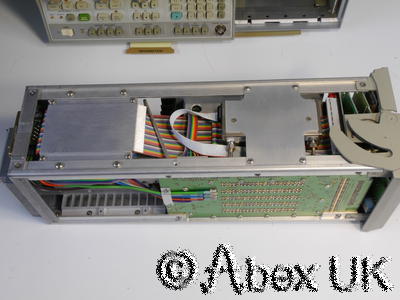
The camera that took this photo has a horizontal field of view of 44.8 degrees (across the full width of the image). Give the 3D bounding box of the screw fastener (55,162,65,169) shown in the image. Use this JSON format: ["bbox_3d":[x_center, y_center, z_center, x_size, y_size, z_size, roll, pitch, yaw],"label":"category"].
[{"bbox_3d":[-0.136,0.015,0.471,0.007,0.003,0.007,-1,59,3],"label":"screw fastener"}]

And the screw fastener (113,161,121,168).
[{"bbox_3d":[-0.081,0.014,0.469,0.007,0.003,0.007,-1,59,3],"label":"screw fastener"}]

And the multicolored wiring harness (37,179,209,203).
[{"bbox_3d":[-0.081,0.040,0.520,0.182,0.058,0.022,-1,59,3],"label":"multicolored wiring harness"}]

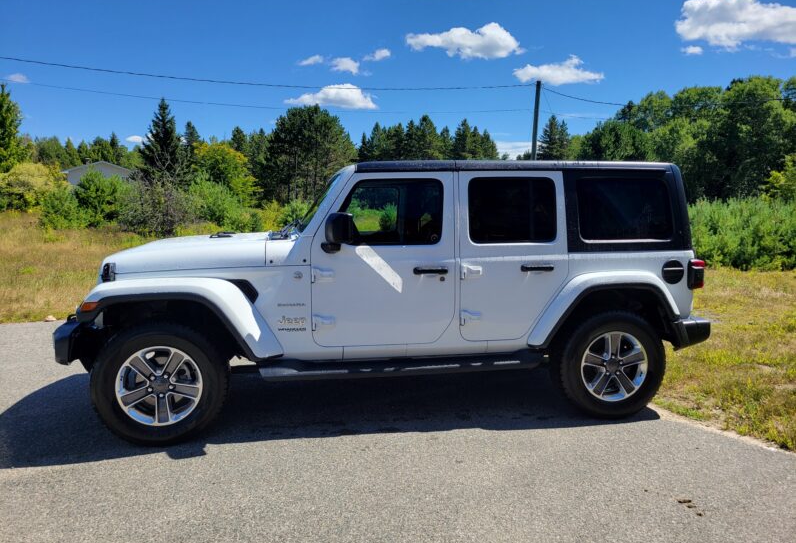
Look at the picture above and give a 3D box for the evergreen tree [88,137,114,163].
[{"bbox_3d":[-33.732,-10.987,68.516,3.400,9.020,3.400,-3,7,-26],"label":"evergreen tree"}]

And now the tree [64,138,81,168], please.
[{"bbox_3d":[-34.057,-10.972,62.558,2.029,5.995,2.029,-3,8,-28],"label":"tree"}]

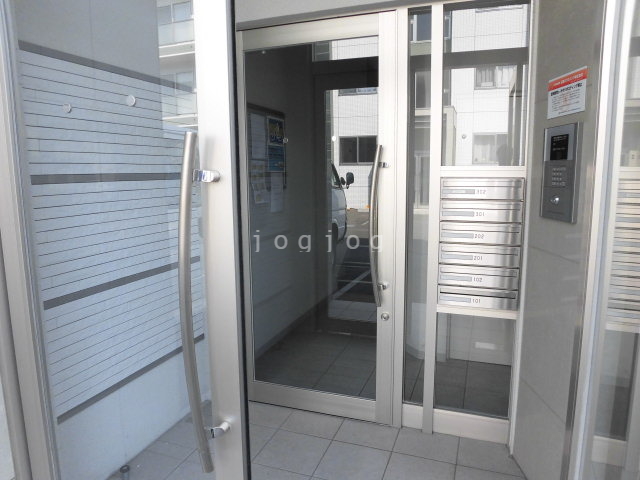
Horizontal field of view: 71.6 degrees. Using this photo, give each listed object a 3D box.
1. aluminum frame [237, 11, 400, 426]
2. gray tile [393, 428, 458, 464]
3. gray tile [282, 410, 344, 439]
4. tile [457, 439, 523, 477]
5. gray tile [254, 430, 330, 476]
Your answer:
[{"bbox_3d":[-0.034,-0.064,2.410,0.900,2.100,0.060,2,8,20],"label":"aluminum frame"},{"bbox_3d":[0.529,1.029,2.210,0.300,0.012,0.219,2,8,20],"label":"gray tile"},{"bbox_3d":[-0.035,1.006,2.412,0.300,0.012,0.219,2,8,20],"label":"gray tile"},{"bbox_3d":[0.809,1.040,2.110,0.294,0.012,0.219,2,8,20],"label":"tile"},{"bbox_3d":[-0.123,1.038,2.170,0.300,0.012,0.300,2,8,20],"label":"gray tile"}]

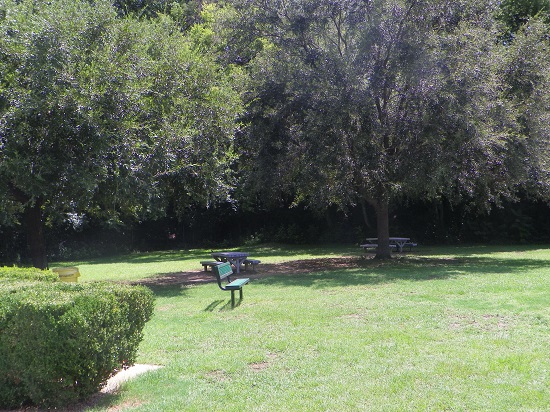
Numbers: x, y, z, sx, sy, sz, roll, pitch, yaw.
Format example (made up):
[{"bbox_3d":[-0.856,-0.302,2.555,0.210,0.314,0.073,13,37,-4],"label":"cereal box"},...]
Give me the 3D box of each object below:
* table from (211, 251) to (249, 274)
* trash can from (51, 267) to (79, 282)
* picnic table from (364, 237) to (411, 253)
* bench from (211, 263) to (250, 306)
[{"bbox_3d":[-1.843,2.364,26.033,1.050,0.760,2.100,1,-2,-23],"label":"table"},{"bbox_3d":[-4.731,1.790,14.385,0.620,0.780,0.620,0,-2,0],"label":"trash can"},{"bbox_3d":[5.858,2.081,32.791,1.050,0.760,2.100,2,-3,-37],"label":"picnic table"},{"bbox_3d":[-0.896,1.656,13.504,0.540,0.860,1.850,0,-2,3],"label":"bench"}]

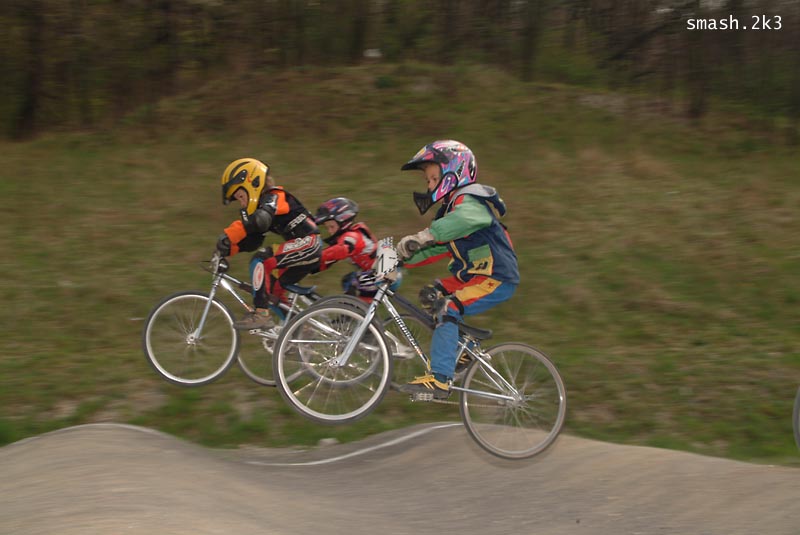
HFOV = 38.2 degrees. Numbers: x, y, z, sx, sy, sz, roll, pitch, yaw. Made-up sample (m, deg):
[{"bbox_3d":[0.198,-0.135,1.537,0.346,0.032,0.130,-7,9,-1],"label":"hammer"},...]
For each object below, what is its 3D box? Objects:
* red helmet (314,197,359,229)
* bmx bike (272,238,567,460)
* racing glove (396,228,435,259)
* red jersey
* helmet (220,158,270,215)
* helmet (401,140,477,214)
[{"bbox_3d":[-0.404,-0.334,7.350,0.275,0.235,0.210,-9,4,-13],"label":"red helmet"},{"bbox_3d":[0.155,0.324,4.861,1.340,0.830,0.600,13,-2,-17],"label":"bmx bike"},{"bbox_3d":[0.061,-0.094,4.530,0.150,0.115,0.100,-12,5,-16],"label":"racing glove"},{"bbox_3d":[-0.346,-0.127,7.350,0.420,0.350,0.360,-6,3,-16],"label":"red jersey"},{"bbox_3d":[-0.828,-0.434,6.200,0.265,0.280,0.220,-18,6,-13],"label":"helmet"},{"bbox_3d":[0.163,-0.375,4.820,0.305,0.295,0.230,-6,3,-12],"label":"helmet"}]

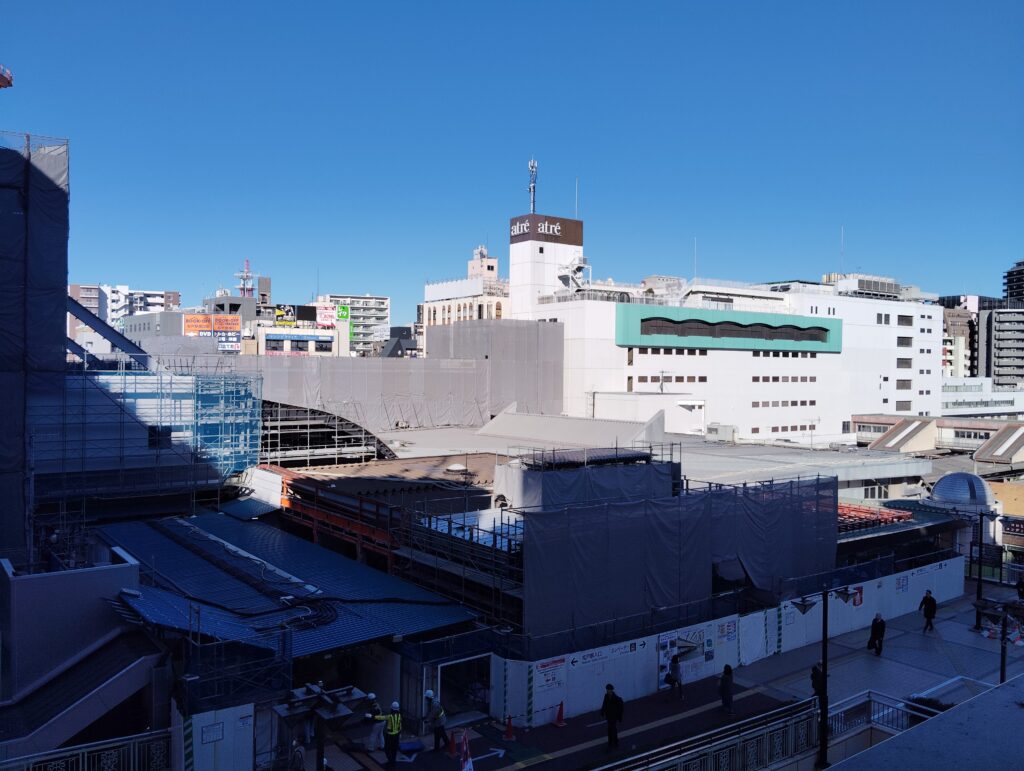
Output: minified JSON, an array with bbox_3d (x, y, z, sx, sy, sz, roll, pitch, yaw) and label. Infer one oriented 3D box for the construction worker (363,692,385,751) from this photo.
[{"bbox_3d":[-3.906,9.718,23.935,0.550,1.670,0.500,0,1,-6],"label":"construction worker"}]

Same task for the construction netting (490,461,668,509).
[{"bbox_3d":[3.210,4.373,36.091,7.410,2.000,3.230,0,1,-36],"label":"construction netting"}]

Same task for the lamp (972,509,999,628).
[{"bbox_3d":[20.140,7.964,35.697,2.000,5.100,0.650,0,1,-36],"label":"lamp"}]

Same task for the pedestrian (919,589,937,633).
[{"bbox_3d":[17.754,9.634,35.332,0.600,1.740,0.400,1,1,37],"label":"pedestrian"}]

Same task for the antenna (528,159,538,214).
[{"bbox_3d":[3.321,-30.115,127.004,1.500,8.900,1.500,0,1,-34],"label":"antenna"}]

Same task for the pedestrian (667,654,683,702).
[{"bbox_3d":[5.369,9.600,27.237,0.450,1.530,0.480,0,1,-34],"label":"pedestrian"}]

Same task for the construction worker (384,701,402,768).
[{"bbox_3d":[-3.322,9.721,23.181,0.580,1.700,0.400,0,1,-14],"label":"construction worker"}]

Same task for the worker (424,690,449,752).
[{"bbox_3d":[-2.136,9.490,23.464,0.620,1.740,0.520,0,1,-12],"label":"worker"}]

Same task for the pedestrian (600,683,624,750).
[{"bbox_3d":[2.932,9.698,24.134,0.600,1.800,0.380,1,1,20],"label":"pedestrian"}]

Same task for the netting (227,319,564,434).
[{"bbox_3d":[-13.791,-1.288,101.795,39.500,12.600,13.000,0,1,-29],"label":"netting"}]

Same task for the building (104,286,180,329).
[{"bbox_3d":[-120.899,-11.380,270.605,22.000,38.000,13.000,0,1,-16],"label":"building"}]

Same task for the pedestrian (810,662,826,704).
[{"bbox_3d":[9.673,9.585,26.093,0.480,1.700,0.500,0,1,-28],"label":"pedestrian"}]

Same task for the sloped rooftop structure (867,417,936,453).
[{"bbox_3d":[60.749,7.642,128.730,11.470,4.450,5.210,0,1,-33],"label":"sloped rooftop structure"}]

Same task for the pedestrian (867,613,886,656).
[{"bbox_3d":[13.982,9.538,31.776,0.550,1.660,0.420,1,1,27],"label":"pedestrian"}]

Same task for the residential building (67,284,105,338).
[{"bbox_3d":[-129.741,-10.927,251.717,12.000,38.000,11.000,0,1,-13],"label":"residential building"}]

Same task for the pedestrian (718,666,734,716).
[{"bbox_3d":[6.787,9.616,26.247,0.460,1.570,0.400,1,1,-6],"label":"pedestrian"}]

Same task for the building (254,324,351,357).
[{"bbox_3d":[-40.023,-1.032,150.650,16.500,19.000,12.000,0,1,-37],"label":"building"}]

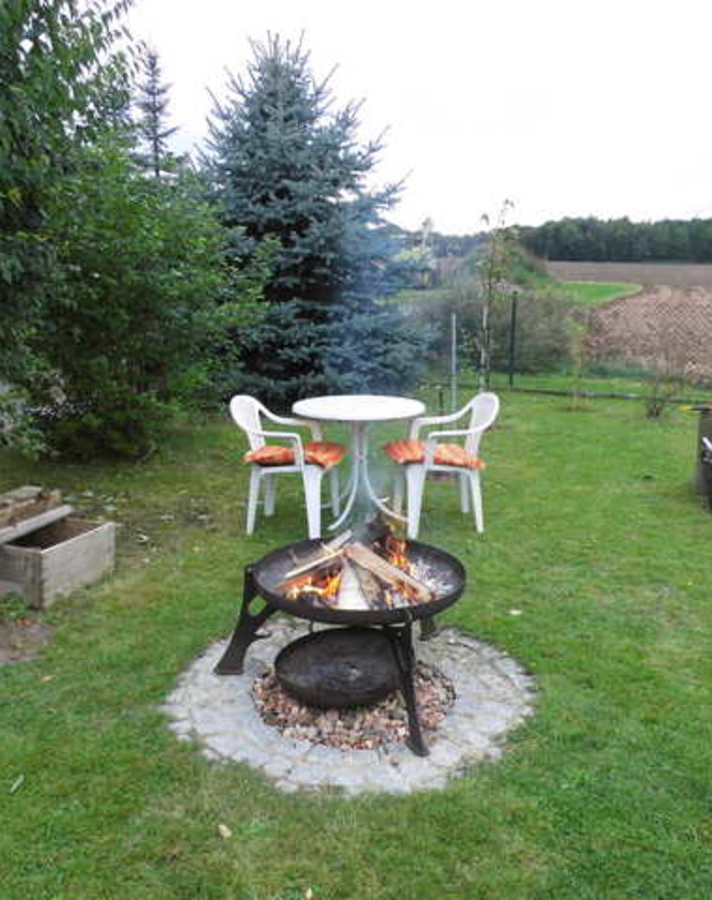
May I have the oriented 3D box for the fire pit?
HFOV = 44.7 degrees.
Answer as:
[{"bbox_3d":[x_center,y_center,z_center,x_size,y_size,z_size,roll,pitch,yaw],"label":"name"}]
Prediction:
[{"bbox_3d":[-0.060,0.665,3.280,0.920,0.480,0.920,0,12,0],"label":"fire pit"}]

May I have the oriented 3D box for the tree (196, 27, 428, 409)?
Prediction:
[{"bbox_3d":[-0.585,-2.447,9.496,2.850,3.860,2.850,0,12,0],"label":"tree"}]

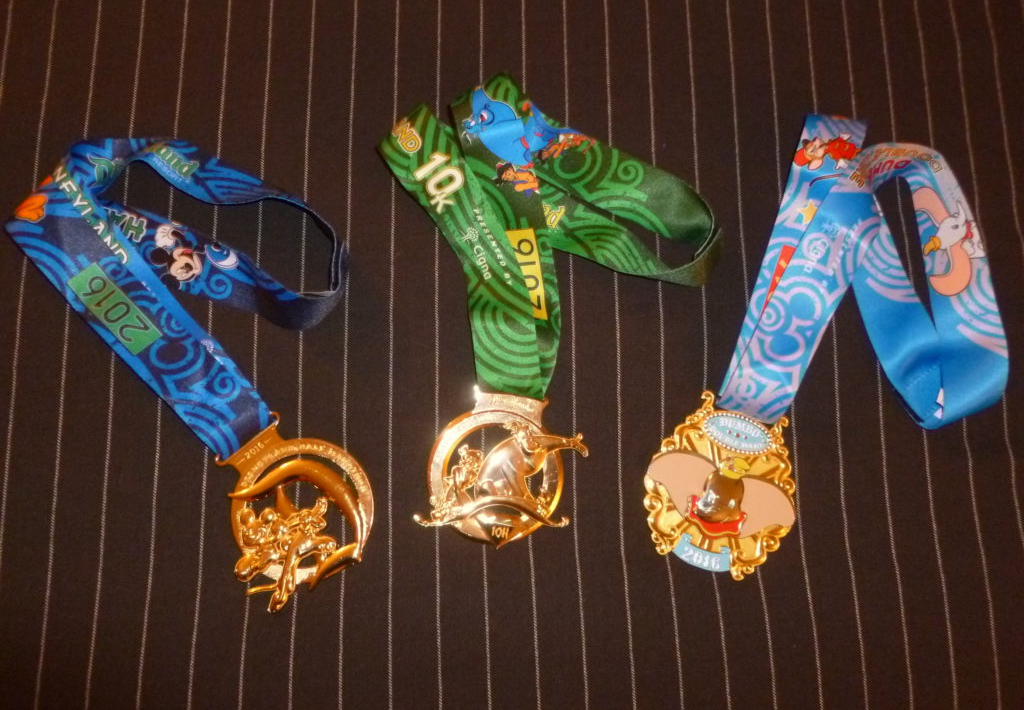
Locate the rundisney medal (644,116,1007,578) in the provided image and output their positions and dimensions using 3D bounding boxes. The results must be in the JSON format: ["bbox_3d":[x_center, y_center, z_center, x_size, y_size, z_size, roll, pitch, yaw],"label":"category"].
[{"bbox_3d":[0.202,-0.005,0.497,0.200,0.028,0.300,15,79,0],"label":"rundisney medal"}]

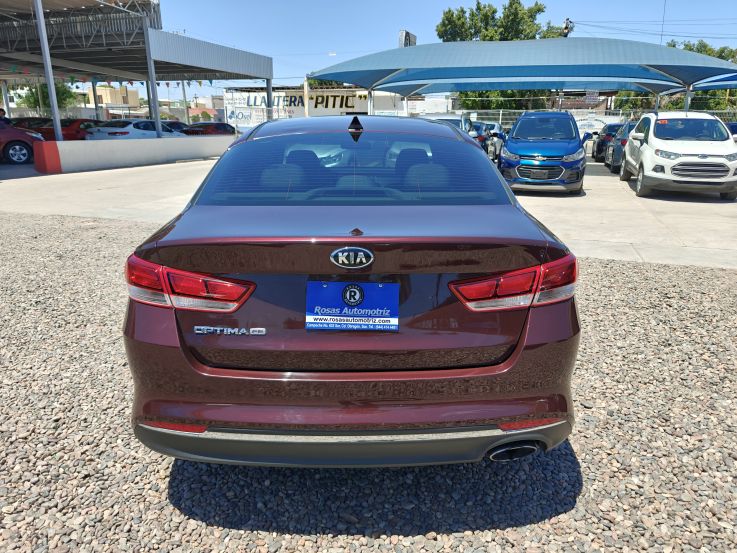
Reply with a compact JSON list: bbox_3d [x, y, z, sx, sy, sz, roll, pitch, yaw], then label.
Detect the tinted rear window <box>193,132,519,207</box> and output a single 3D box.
[{"bbox_3d":[-0.068,-0.495,2.367,1.330,0.120,0.745,0,40,0],"label":"tinted rear window"}]

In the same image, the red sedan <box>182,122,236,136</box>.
[{"bbox_3d":[-8.646,-7.892,27.713,1.780,1.460,4.500,5,18,15],"label":"red sedan"}]

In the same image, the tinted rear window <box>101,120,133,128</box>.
[{"bbox_3d":[-9.918,-5.966,19.200,1.250,0.120,0.650,5,48,15],"label":"tinted rear window"}]

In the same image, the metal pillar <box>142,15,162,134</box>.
[{"bbox_3d":[-7.903,-7.041,18.061,0.200,4.590,0.200,7,18,21],"label":"metal pillar"}]

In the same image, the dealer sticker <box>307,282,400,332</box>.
[{"bbox_3d":[-0.050,0.096,1.600,0.305,0.160,0.012,0,5,0],"label":"dealer sticker"}]

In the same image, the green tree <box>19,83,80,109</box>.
[{"bbox_3d":[-21.560,-11.790,33.000,4.400,4.500,4.400,0,17,0],"label":"green tree"}]

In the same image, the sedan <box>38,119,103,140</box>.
[{"bbox_3d":[-12.390,-6.309,22.074,1.780,1.460,4.500,5,18,15],"label":"sedan"}]

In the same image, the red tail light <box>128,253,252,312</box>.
[{"bbox_3d":[-0.627,0.014,1.725,0.520,0.175,0.280,3,17,10],"label":"red tail light"}]

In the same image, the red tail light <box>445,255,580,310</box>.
[{"bbox_3d":[0.513,0.014,1.725,0.520,0.175,0.280,-3,17,-10],"label":"red tail light"}]

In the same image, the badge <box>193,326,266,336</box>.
[{"bbox_3d":[-0.461,0.185,1.635,0.245,0.034,0.012,0,5,0],"label":"badge"}]

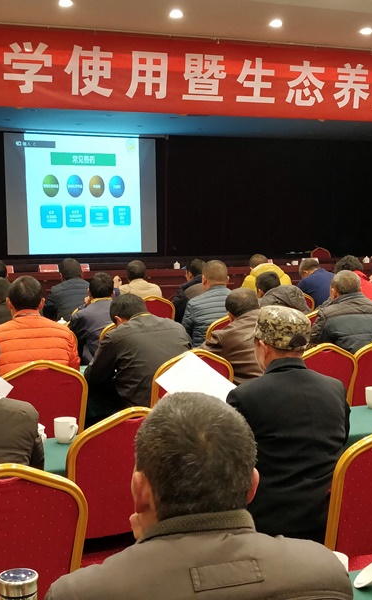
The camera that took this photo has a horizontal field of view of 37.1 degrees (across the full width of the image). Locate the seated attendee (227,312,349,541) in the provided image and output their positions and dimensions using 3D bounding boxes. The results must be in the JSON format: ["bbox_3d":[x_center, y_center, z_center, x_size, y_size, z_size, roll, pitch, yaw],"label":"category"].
[{"bbox_3d":[0.305,0.606,2.369,0.510,1.230,0.740,-2,7,-16],"label":"seated attendee"}]

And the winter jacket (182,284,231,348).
[{"bbox_3d":[0.227,0.207,4.416,0.540,0.680,0.420,-2,7,-16],"label":"winter jacket"}]

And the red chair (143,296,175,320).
[{"bbox_3d":[-0.376,0.396,5.485,0.450,0.920,0.560,-2,7,-16],"label":"red chair"}]

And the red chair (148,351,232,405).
[{"bbox_3d":[-0.022,0.678,3.060,0.450,0.930,0.570,-2,7,-12],"label":"red chair"}]

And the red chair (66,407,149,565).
[{"bbox_3d":[-0.216,0.788,2.116,0.450,0.930,0.570,-2,7,-14],"label":"red chair"}]

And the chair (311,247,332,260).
[{"bbox_3d":[2.740,-0.540,10.797,0.450,0.930,0.570,-2,7,-13],"label":"chair"}]

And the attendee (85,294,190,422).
[{"bbox_3d":[-0.281,0.550,3.137,0.540,1.170,0.780,-3,7,-20],"label":"attendee"}]

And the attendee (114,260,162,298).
[{"bbox_3d":[-0.445,0.260,5.373,0.520,1.250,0.750,-2,7,-14],"label":"attendee"}]

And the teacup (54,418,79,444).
[{"bbox_3d":[-0.433,0.481,2.029,0.083,0.080,0.113,-6,9,-40],"label":"teacup"}]

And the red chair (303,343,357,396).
[{"bbox_3d":[0.673,0.656,3.241,0.450,0.920,0.560,-2,7,-14],"label":"red chair"}]

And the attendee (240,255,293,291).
[{"bbox_3d":[0.766,0.180,5.742,0.550,1.270,0.780,-3,7,-18],"label":"attendee"}]

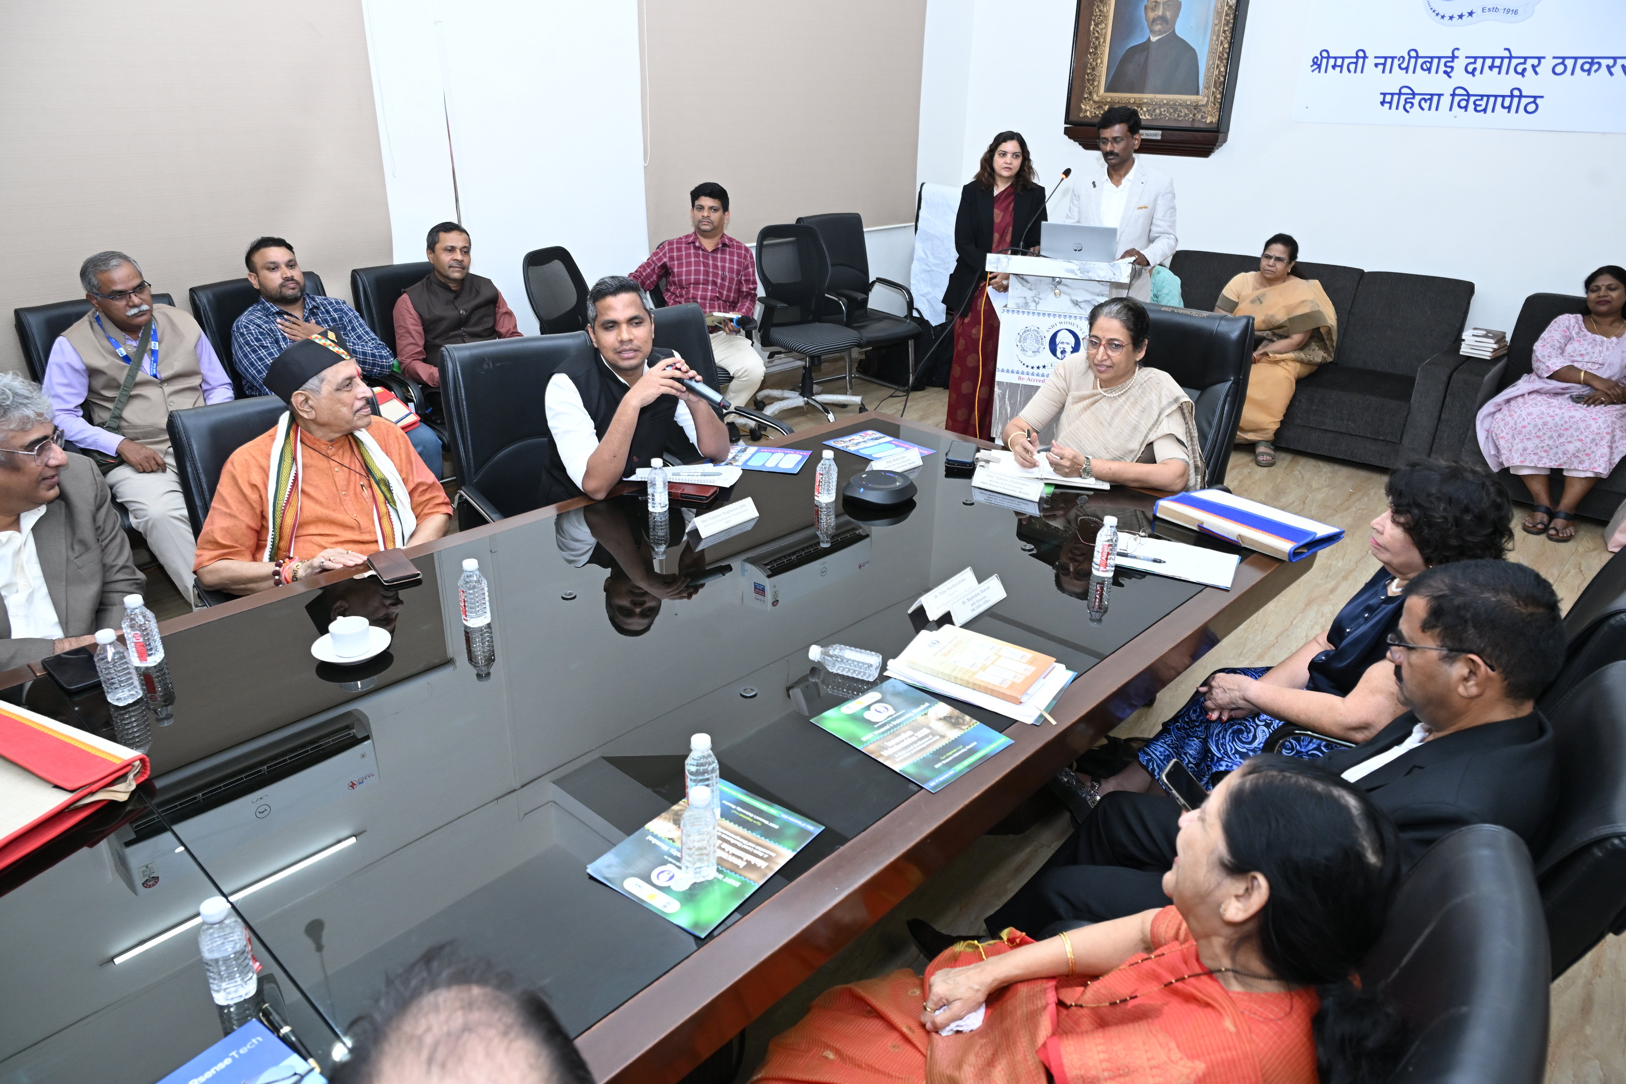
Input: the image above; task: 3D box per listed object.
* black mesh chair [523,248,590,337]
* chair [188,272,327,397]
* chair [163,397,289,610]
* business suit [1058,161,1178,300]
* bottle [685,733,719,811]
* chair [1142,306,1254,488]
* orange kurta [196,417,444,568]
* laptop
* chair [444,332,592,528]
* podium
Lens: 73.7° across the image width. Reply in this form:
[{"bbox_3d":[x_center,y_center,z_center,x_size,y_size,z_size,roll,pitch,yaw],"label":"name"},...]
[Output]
[{"bbox_3d":[-1.043,-0.874,5.301,0.620,1.040,0.620,11,24,23],"label":"black mesh chair"},{"bbox_3d":[-2.017,-0.510,4.388,0.660,1.020,0.600,20,29,38],"label":"chair"},{"bbox_3d":[-1.219,0.174,2.860,0.600,1.000,0.650,-18,30,-37],"label":"chair"},{"bbox_3d":[1.396,-1.226,4.957,0.500,0.930,0.330,12,26,25],"label":"business suit"},{"bbox_3d":[-0.169,0.360,1.665,0.055,0.139,0.055,-1,23,-6],"label":"bottle"},{"bbox_3d":[1.052,-0.210,3.726,0.640,1.140,0.680,21,30,39],"label":"chair"},{"bbox_3d":[-1.166,0.041,2.601,0.560,0.580,0.420,-19,30,-40],"label":"orange kurta"},{"bbox_3d":[1.314,-1.438,5.273,0.354,0.225,0.290,10,24,21],"label":"laptop"},{"bbox_3d":[-0.752,-0.055,3.395,0.580,1.040,0.660,-14,27,-32],"label":"chair"},{"bbox_3d":[1.254,-0.943,5.591,0.686,1.060,0.480,10,24,21],"label":"podium"}]

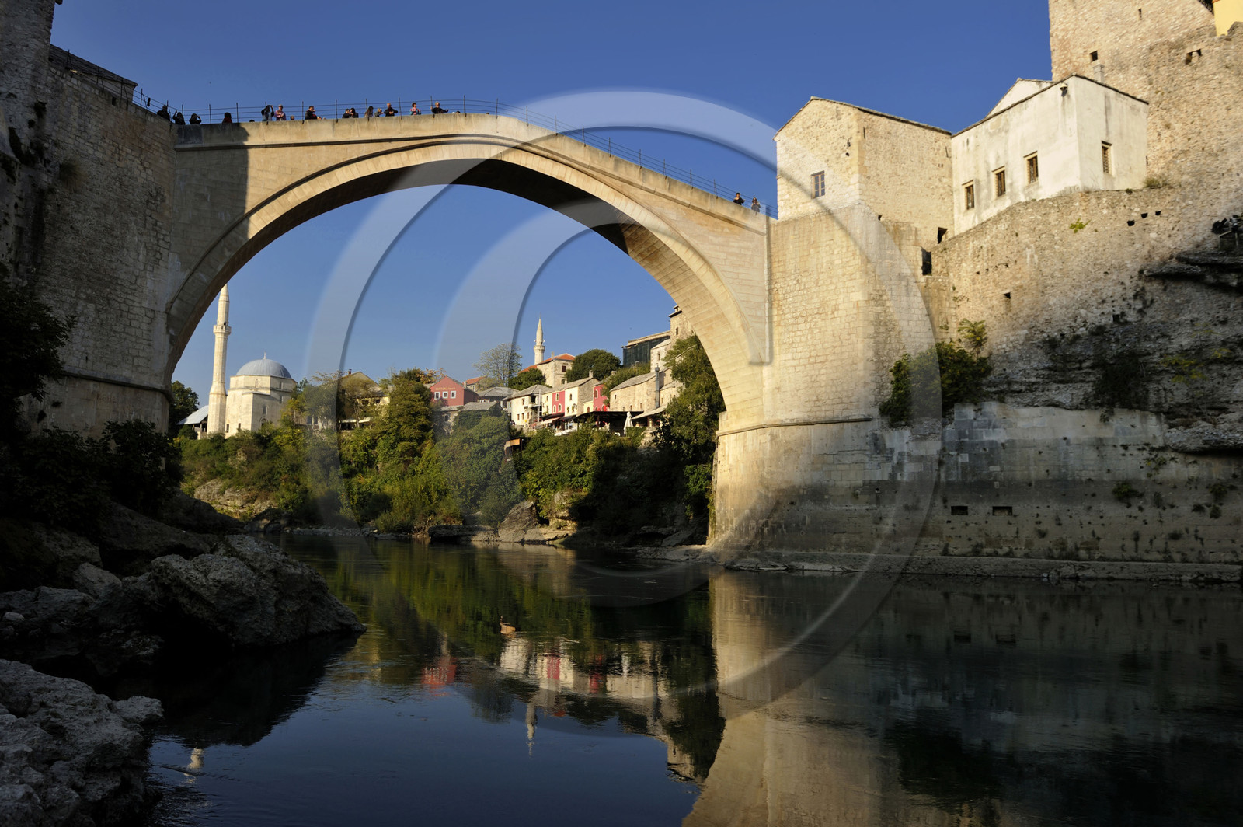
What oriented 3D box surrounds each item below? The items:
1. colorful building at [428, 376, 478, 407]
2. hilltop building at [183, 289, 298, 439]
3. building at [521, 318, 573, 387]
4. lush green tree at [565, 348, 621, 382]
[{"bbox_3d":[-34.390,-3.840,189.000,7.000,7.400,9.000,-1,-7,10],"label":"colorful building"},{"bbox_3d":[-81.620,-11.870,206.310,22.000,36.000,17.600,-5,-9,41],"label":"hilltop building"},{"bbox_3d":[-18.500,-14.630,232.000,7.500,18.500,15.000,4,-7,-26],"label":"building"},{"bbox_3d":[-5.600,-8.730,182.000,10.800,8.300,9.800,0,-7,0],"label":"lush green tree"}]

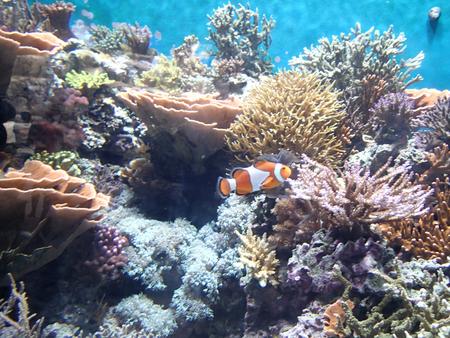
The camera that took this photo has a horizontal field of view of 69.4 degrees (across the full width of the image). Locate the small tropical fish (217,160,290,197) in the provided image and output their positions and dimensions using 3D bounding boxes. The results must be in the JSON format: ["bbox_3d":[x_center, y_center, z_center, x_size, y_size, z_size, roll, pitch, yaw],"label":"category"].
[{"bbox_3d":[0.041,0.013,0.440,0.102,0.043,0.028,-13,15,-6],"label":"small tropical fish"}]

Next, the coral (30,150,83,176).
[{"bbox_3d":[-0.300,-0.010,0.580,0.090,0.035,0.075,0,14,0],"label":"coral"}]

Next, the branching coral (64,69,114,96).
[{"bbox_3d":[-0.292,-0.188,0.700,0.104,0.033,0.090,0,14,0],"label":"branching coral"}]

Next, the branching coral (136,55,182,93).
[{"bbox_3d":[-0.153,-0.223,0.760,0.104,0.076,0.090,0,14,0],"label":"branching coral"}]

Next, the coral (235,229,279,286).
[{"bbox_3d":[0.046,0.127,0.460,0.058,0.077,0.060,0,14,0],"label":"coral"}]

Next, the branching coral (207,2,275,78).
[{"bbox_3d":[0.042,-0.327,0.820,0.161,0.170,0.130,0,14,0],"label":"branching coral"}]

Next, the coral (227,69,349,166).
[{"bbox_3d":[0.112,-0.095,0.600,0.218,0.146,0.190,0,14,0],"label":"coral"}]

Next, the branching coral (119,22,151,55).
[{"bbox_3d":[-0.239,-0.345,0.860,0.082,0.073,0.080,0,14,0],"label":"branching coral"}]

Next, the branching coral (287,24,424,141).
[{"bbox_3d":[0.315,-0.212,0.780,0.307,0.247,0.230,0,14,0],"label":"branching coral"}]

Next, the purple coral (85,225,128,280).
[{"bbox_3d":[-0.182,0.128,0.500,0.066,0.077,0.065,0,14,0],"label":"purple coral"}]

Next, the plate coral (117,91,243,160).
[{"bbox_3d":[-0.090,-0.086,0.630,0.233,0.111,0.190,0,14,0],"label":"plate coral"}]

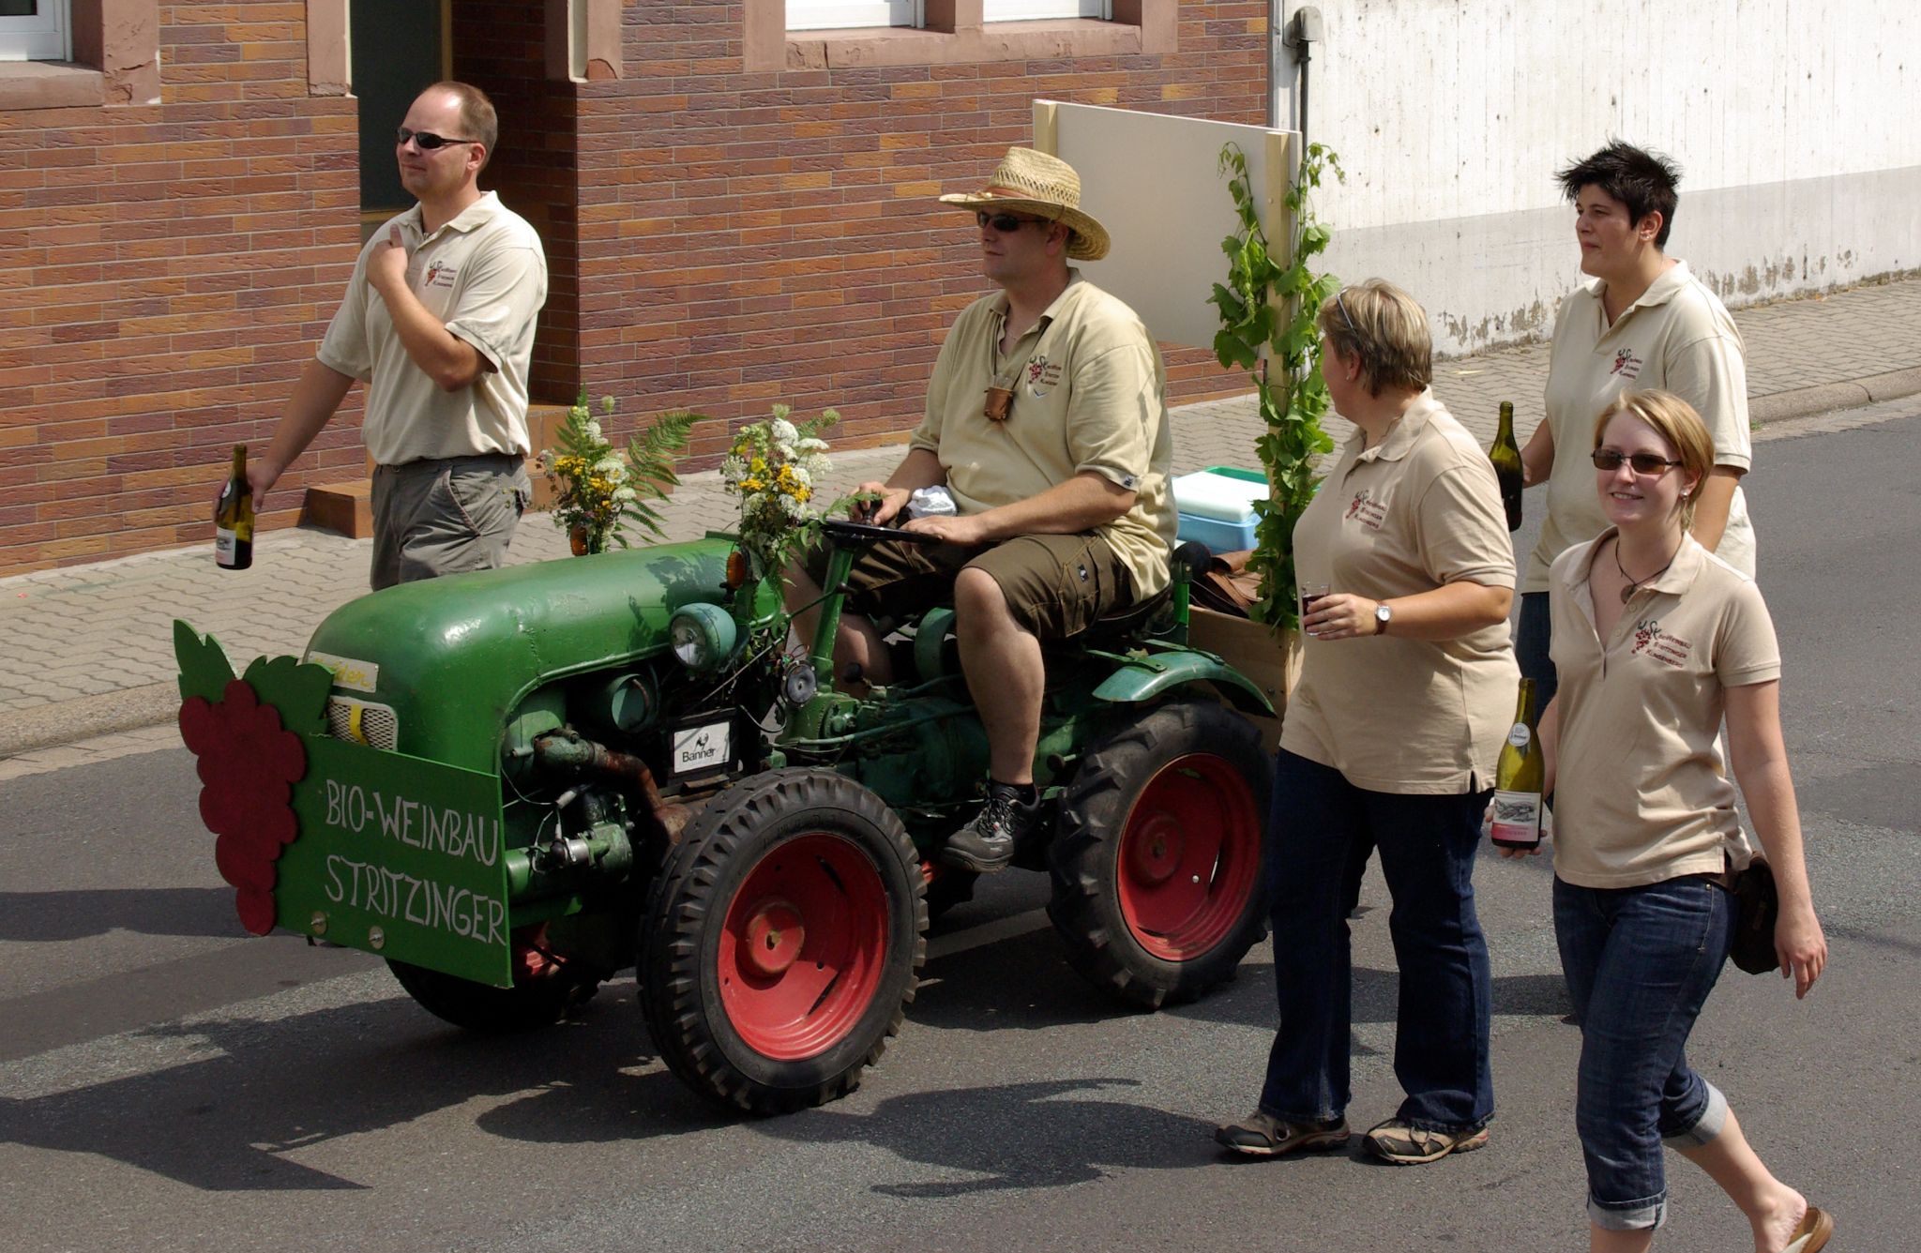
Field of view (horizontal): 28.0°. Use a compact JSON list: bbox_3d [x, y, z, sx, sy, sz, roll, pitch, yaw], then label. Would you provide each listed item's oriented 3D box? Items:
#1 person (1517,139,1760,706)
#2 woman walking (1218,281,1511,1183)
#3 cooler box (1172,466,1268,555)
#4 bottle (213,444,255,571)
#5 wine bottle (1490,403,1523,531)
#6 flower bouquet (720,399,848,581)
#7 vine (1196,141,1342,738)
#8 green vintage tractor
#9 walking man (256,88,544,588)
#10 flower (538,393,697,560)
[{"bbox_3d":[1.400,-0.119,8.196,0.460,1.810,0.530,-11,15,-43],"label":"person"},{"bbox_3d":[0.752,0.168,7.208,0.440,1.630,0.480,-7,13,-31],"label":"woman walking"},{"bbox_3d":[0.637,-0.186,9.021,0.270,0.290,0.380,-10,15,-42],"label":"cooler box"},{"bbox_3d":[-1.563,-0.256,8.300,0.080,0.290,0.080,3,11,-1],"label":"bottle"},{"bbox_3d":[1.166,-0.341,8.200,0.080,0.290,0.080,0,11,0],"label":"wine bottle"},{"bbox_3d":[-0.342,-0.260,7.450,0.230,0.360,0.250,0,11,0],"label":"flower bouquet"},{"bbox_3d":[0.669,-0.422,8.339,0.300,1.230,0.300,-10,15,-42],"label":"vine"},{"bbox_3d":[-0.396,0.315,7.880,2.270,1.080,1.070,-10,15,-42],"label":"green vintage tractor"},{"bbox_3d":[-1.149,-0.263,8.533,0.520,1.881,0.580,-10,15,-42],"label":"walking man"},{"bbox_3d":[-0.707,-0.319,7.900,0.250,0.350,0.290,-10,15,-42],"label":"flower"}]

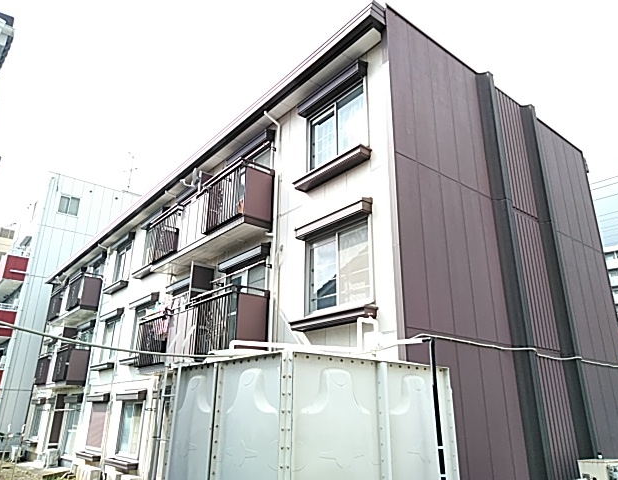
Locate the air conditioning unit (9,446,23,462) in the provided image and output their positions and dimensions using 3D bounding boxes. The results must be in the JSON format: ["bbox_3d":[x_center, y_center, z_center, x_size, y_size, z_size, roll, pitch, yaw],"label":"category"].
[{"bbox_3d":[-12.274,8.992,20.988,0.300,0.600,0.780,17,-26,-37],"label":"air conditioning unit"}]

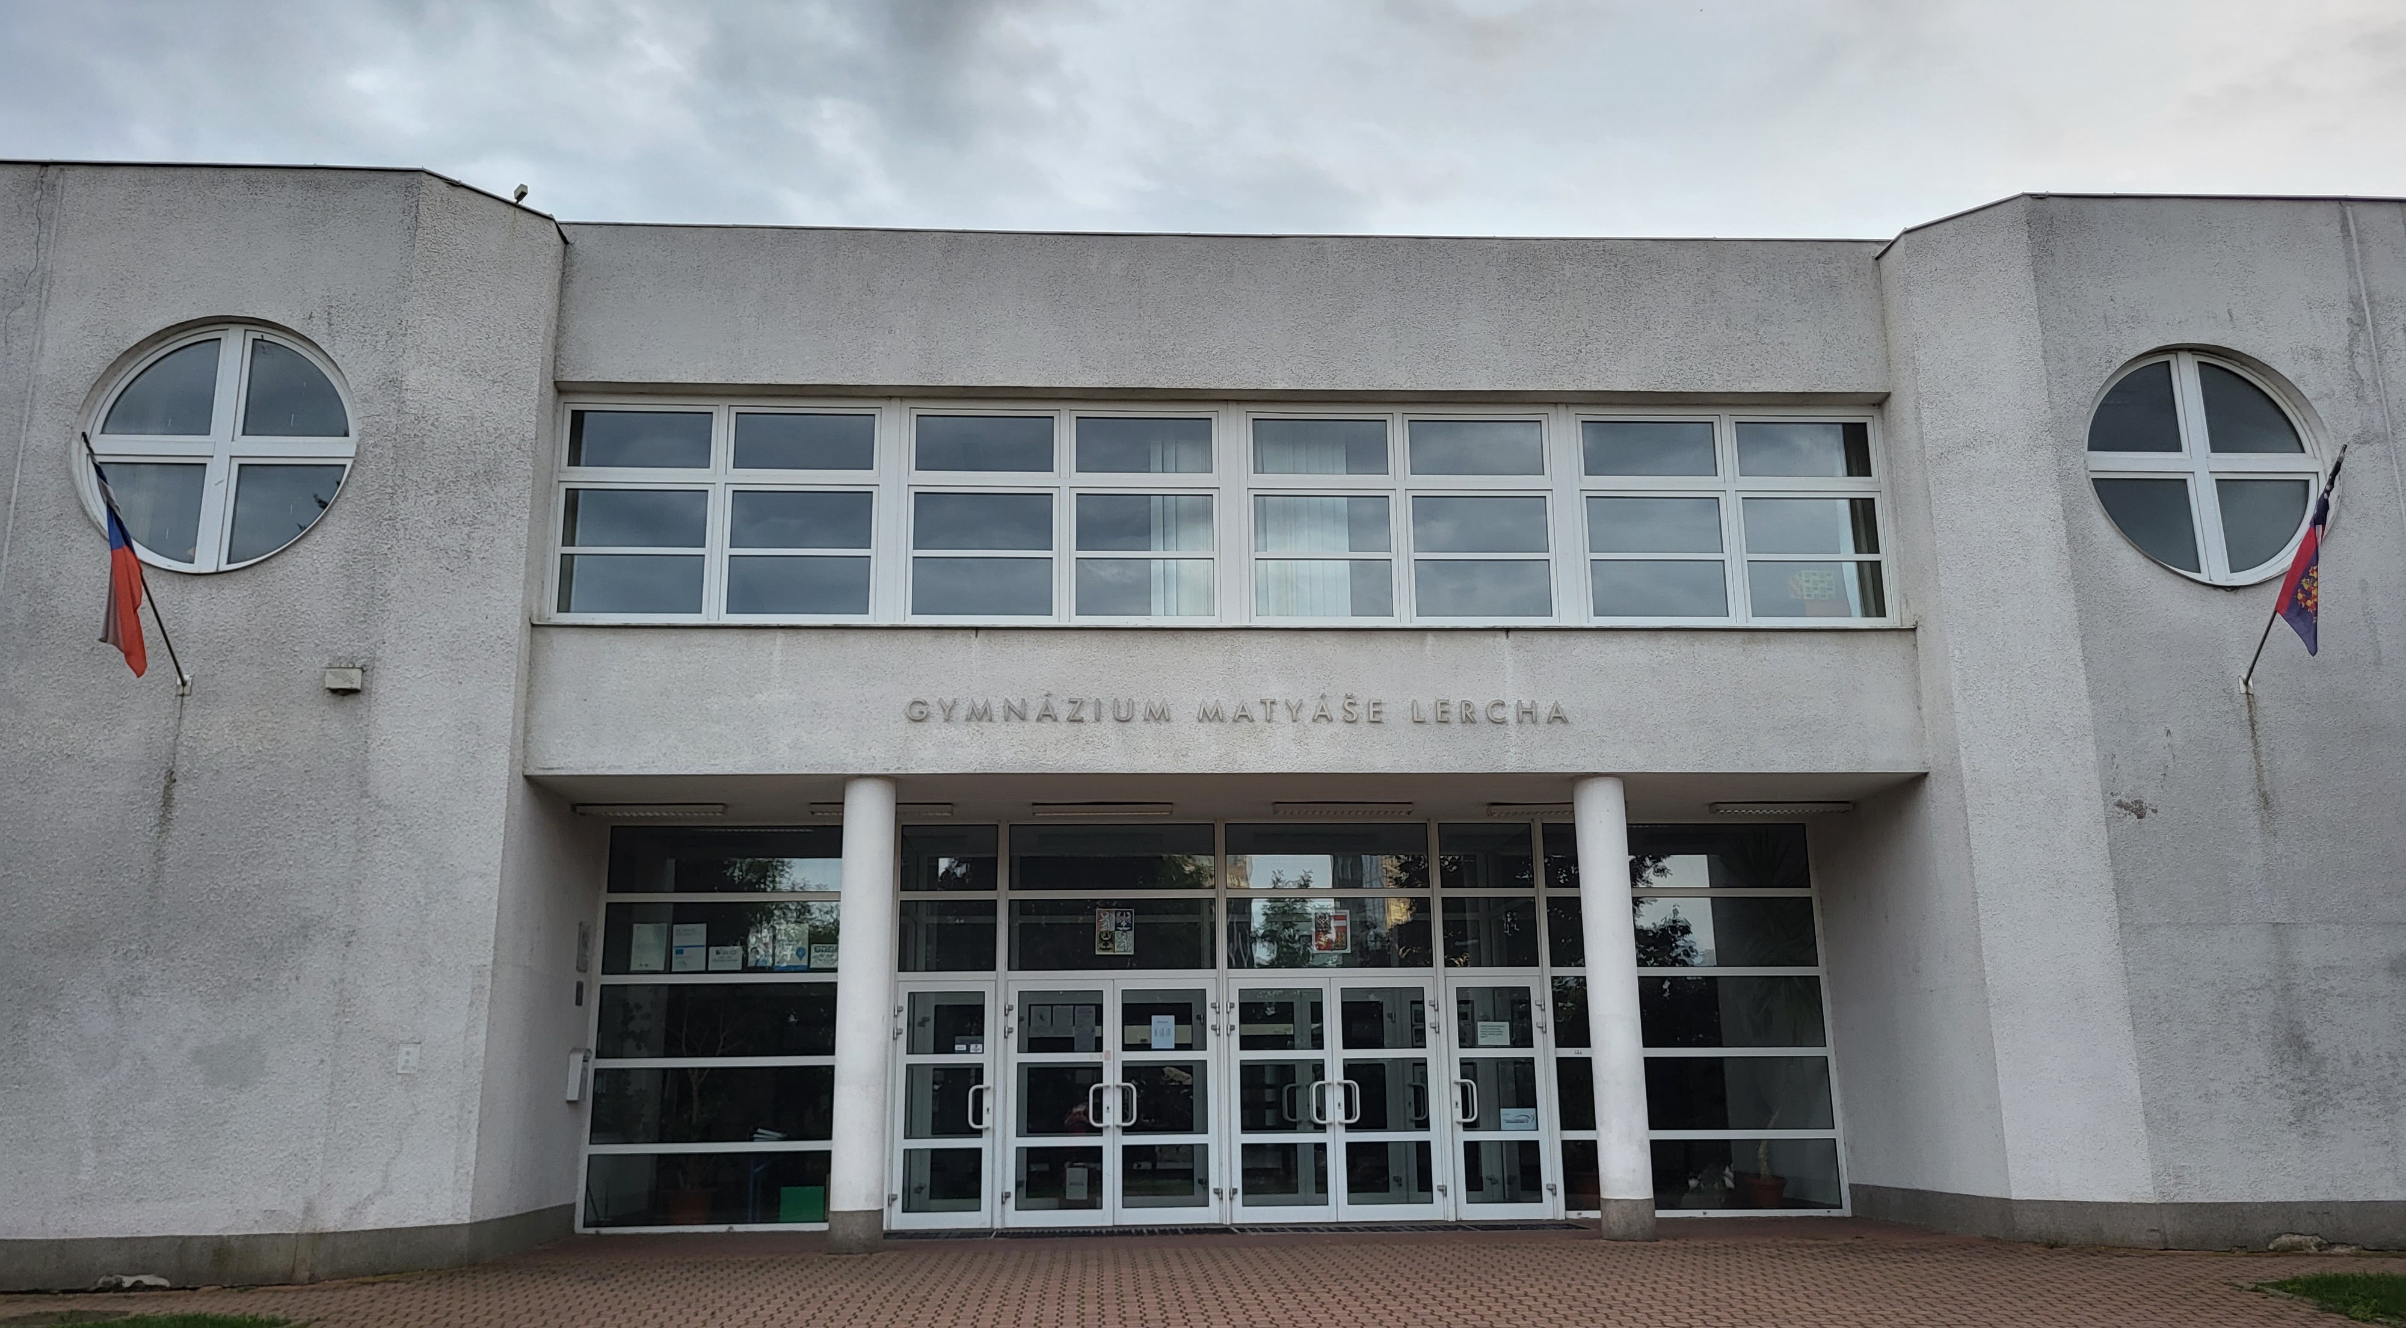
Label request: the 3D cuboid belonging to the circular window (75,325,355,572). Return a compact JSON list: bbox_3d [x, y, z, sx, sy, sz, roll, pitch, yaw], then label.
[{"bbox_3d":[-7.364,-1.587,13.682,2.050,2.050,0.180,0,-14,-3],"label":"circular window"}]

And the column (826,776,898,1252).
[{"bbox_3d":[-2.695,2.755,14.334,0.400,3.650,0.400,0,-14,-3],"label":"column"}]

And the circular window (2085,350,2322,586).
[{"bbox_3d":[7.998,-1.541,14.532,2.050,2.050,0.180,0,-14,-3],"label":"circular window"}]

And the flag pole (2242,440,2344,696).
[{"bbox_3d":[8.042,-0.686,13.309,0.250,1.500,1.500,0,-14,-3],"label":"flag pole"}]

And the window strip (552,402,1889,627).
[{"bbox_3d":[0.273,-1.258,15.375,11.330,2.040,0.200,0,-14,-3],"label":"window strip"}]

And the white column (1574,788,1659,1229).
[{"bbox_3d":[3.330,2.758,14.652,0.400,3.650,0.400,0,-14,-3],"label":"white column"}]

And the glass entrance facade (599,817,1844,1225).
[{"bbox_3d":[0.175,3.215,16.435,11.300,3.620,0.200,0,-14,-3],"label":"glass entrance facade"}]

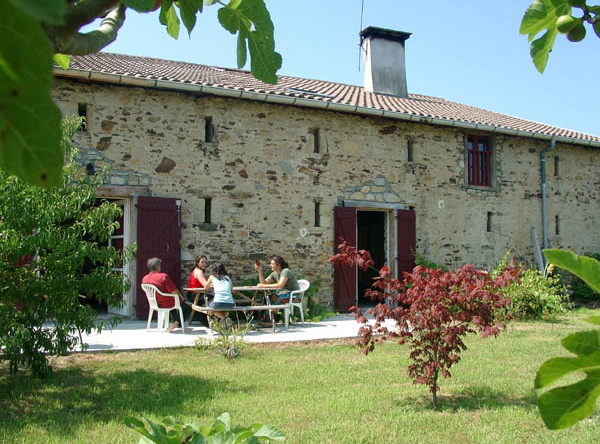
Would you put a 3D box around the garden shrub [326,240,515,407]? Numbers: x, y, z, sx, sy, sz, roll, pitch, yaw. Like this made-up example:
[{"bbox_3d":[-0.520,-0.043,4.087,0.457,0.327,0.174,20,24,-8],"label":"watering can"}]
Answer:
[{"bbox_3d":[1.143,0.925,5.368,1.680,1.480,1.400,0,-4,0],"label":"garden shrub"}]

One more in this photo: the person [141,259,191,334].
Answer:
[{"bbox_3d":[-2.285,1.245,10.074,0.792,1.238,0.495,2,-5,-28],"label":"person"}]

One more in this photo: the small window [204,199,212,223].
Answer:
[{"bbox_3d":[-1.836,-0.225,11.837,0.150,0.506,0.120,2,-5,-26],"label":"small window"}]

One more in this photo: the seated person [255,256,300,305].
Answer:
[{"bbox_3d":[-0.427,1.298,10.938,0.792,1.257,0.495,2,-5,-27],"label":"seated person"}]

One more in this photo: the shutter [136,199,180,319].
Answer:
[{"bbox_3d":[-2.839,0.723,11.879,0.883,2.424,0.050,2,-5,-26],"label":"shutter"}]

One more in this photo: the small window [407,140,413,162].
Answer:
[{"bbox_3d":[2.806,-1.798,14.990,0.138,0.559,0.100,2,-5,-26],"label":"small window"}]

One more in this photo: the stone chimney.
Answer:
[{"bbox_3d":[2.609,-4.713,17.784,1.531,1.967,0.680,2,-5,-26],"label":"stone chimney"}]

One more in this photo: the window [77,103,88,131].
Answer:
[{"bbox_3d":[-4.013,-1.928,10.891,0.181,0.500,0.120,2,-5,-26],"label":"window"}]

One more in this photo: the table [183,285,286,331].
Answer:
[{"bbox_3d":[-1.220,1.531,10.510,1.655,0.732,1.608,2,-5,-24],"label":"table"}]

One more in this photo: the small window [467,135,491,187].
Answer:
[{"bbox_3d":[4.616,-1.548,15.189,0.748,1.268,0.120,2,-5,-26],"label":"small window"}]

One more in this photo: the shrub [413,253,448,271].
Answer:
[{"bbox_3d":[3.256,1.448,14.590,0.941,1.238,0.594,2,-5,-26],"label":"shrub"}]

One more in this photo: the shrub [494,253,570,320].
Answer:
[{"bbox_3d":[4.863,1.346,12.300,1.600,1.360,1.350,0,-4,0],"label":"shrub"}]

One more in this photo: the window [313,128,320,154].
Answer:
[{"bbox_3d":[0.393,-1.897,13.798,0.133,0.593,0.100,2,-5,-26],"label":"window"}]

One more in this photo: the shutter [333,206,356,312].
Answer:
[{"bbox_3d":[1.056,0.869,13.805,0.592,2.443,0.050,2,-5,-26],"label":"shutter"}]

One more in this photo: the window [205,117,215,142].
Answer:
[{"bbox_3d":[-1.943,-1.981,12.643,0.189,0.543,0.100,2,-5,-26],"label":"window"}]

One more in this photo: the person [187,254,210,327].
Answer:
[{"bbox_3d":[-1.750,1.197,10.300,0.720,1.260,0.480,-2,-5,28],"label":"person"}]

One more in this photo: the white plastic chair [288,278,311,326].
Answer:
[{"bbox_3d":[-0.140,1.444,10.500,0.560,0.810,0.560,4,-6,-40],"label":"white plastic chair"}]

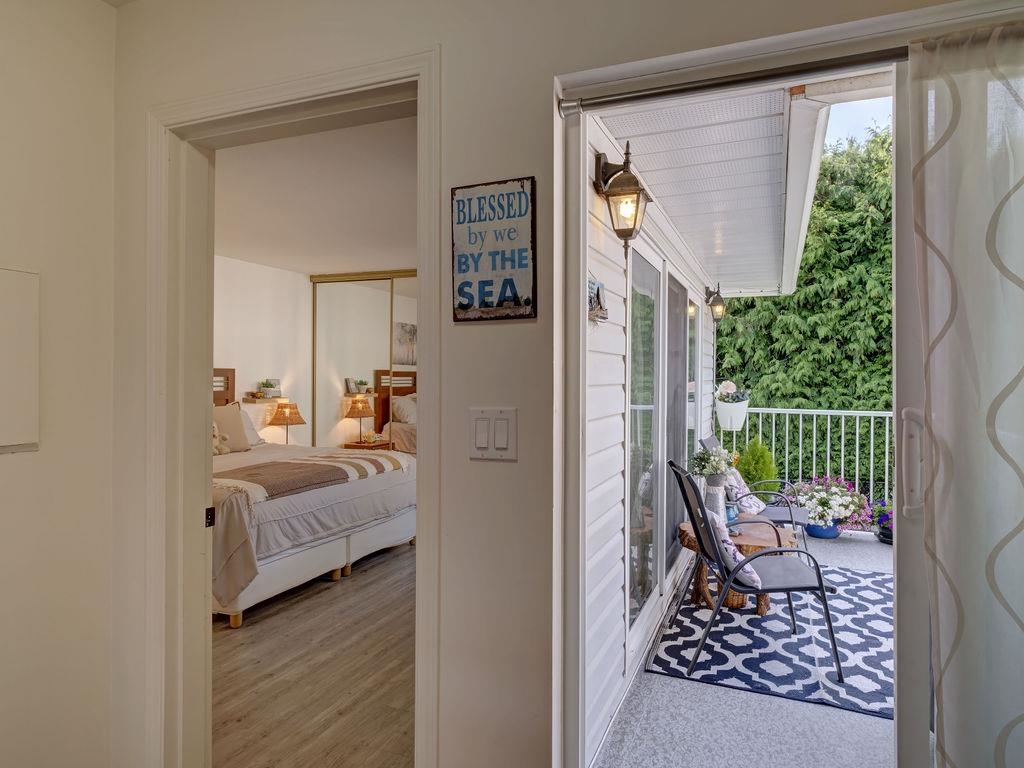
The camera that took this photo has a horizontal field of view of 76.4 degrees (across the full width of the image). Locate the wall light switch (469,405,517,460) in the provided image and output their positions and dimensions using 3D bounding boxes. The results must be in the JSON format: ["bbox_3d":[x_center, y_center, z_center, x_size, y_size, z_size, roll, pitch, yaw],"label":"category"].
[{"bbox_3d":[-0.041,0.111,1.445,0.115,0.115,0.010,0,0,22],"label":"wall light switch"}]

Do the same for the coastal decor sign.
[{"bbox_3d":[-0.039,-0.293,1.444,0.199,0.304,0.014,-1,-1,22],"label":"coastal decor sign"}]

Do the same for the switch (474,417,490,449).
[{"bbox_3d":[-0.065,0.111,1.453,0.035,0.068,0.010,0,0,22],"label":"switch"}]

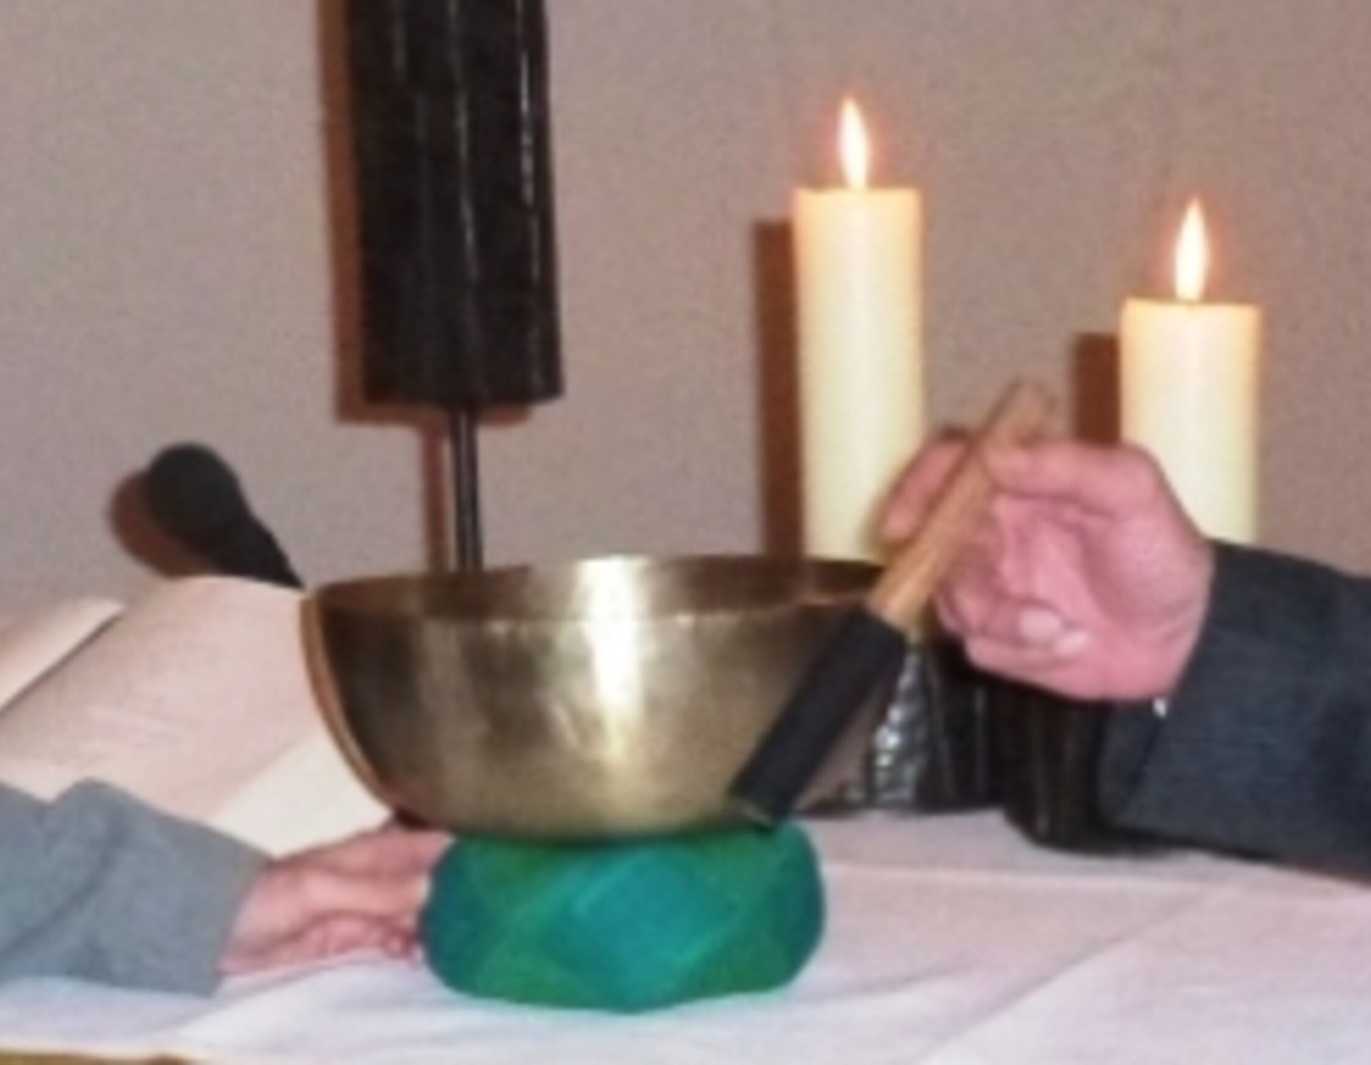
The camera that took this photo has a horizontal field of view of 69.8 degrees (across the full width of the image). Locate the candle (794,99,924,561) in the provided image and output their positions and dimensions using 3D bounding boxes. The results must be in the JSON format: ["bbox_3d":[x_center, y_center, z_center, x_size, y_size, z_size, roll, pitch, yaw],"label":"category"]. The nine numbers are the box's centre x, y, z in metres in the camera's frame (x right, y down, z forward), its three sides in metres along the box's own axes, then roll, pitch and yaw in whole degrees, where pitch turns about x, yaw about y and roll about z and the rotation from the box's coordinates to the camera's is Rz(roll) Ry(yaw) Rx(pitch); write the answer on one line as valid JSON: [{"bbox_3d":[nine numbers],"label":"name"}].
[{"bbox_3d":[0.101,-0.105,0.565,0.073,0.290,0.073,-1,4,0],"label":"candle"}]

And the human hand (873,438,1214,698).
[{"bbox_3d":[0.155,0.015,0.420,0.140,0.110,0.090,-2,4,-6],"label":"human hand"}]

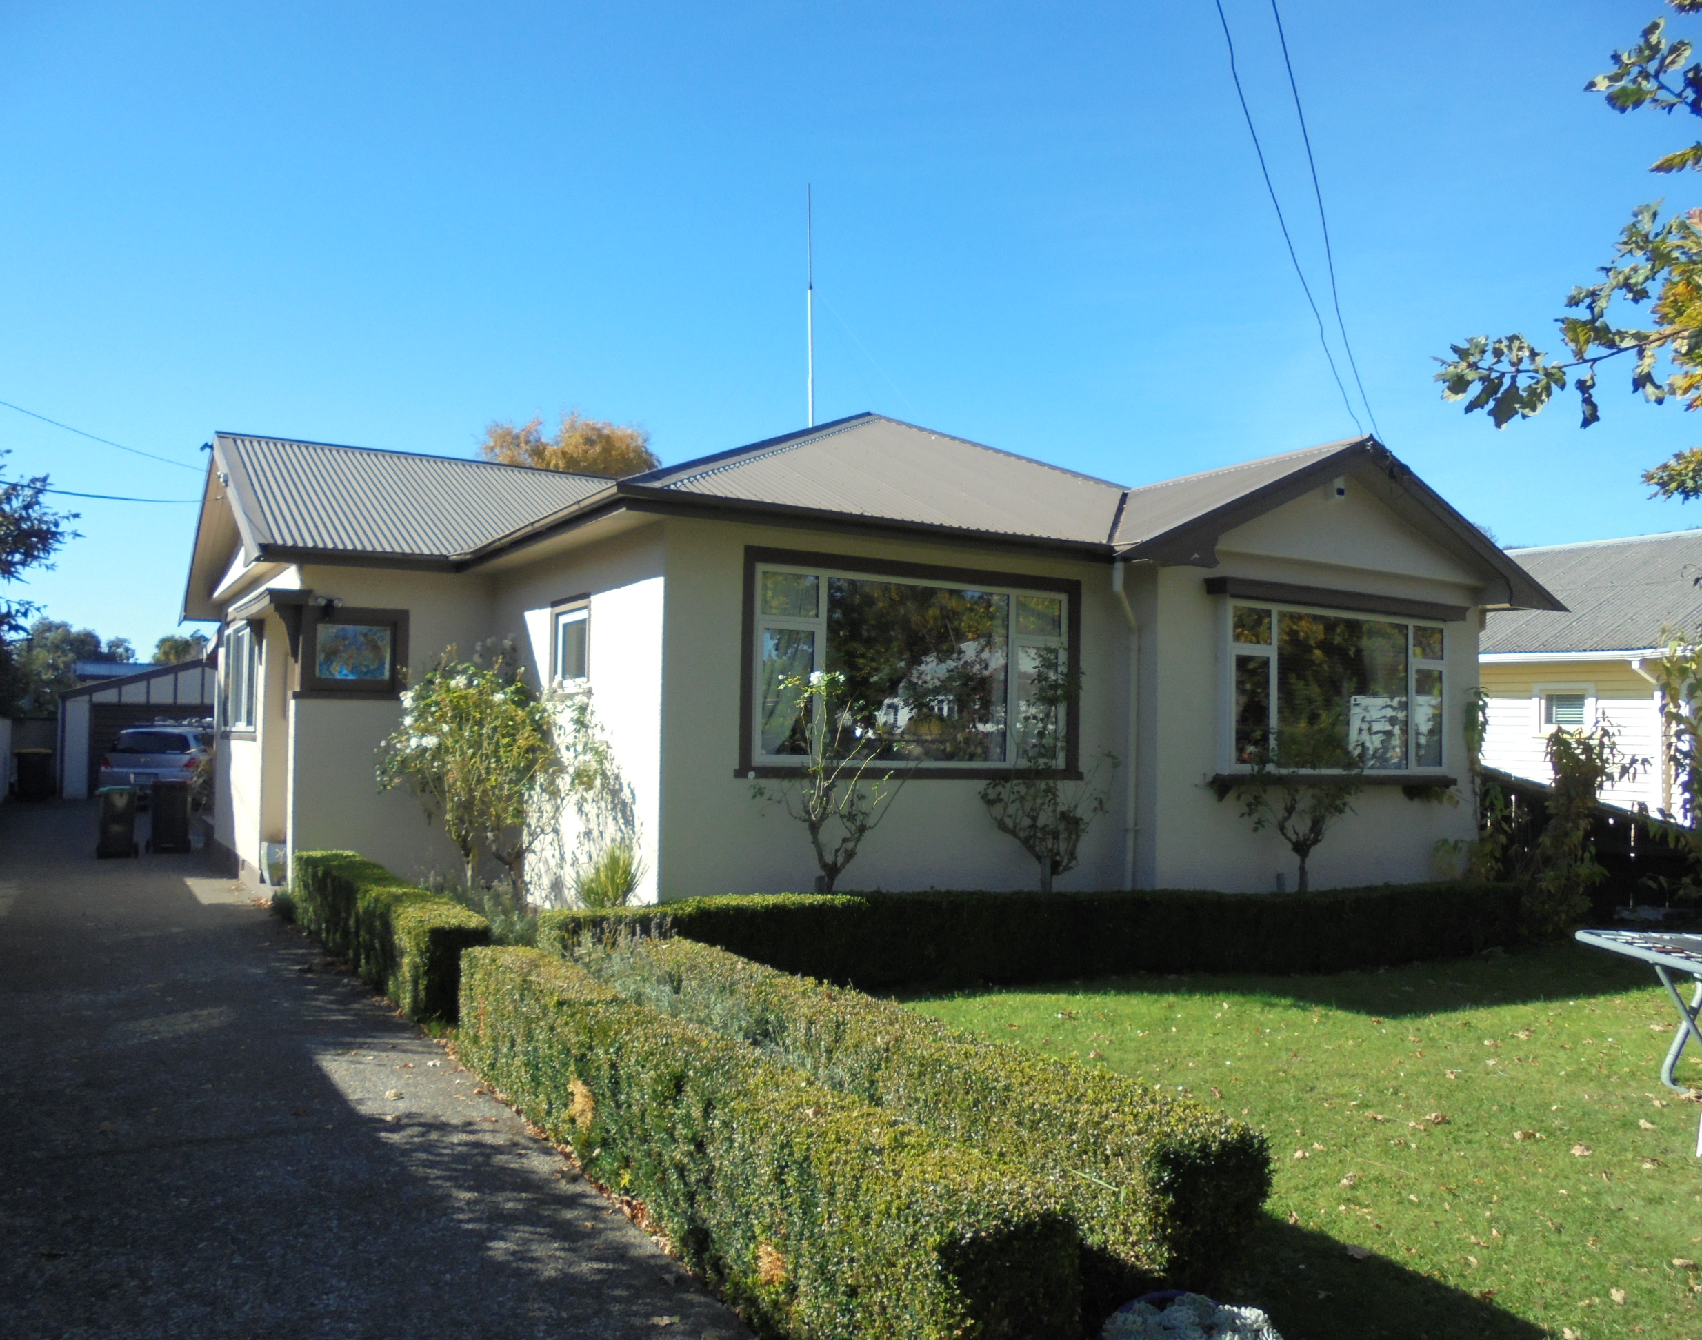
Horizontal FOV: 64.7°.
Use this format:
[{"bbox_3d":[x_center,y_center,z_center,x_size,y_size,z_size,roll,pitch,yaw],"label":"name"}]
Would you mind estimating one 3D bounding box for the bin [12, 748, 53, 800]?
[{"bbox_3d":[-16.916,2.169,27.800,0.720,1.070,0.600,3,-3,-30],"label":"bin"}]

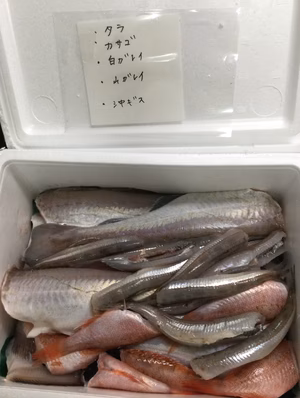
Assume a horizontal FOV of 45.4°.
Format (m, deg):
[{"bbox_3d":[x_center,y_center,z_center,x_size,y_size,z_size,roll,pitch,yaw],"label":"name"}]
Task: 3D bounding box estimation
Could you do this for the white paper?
[{"bbox_3d":[-0.020,-0.142,0.412,0.112,0.116,0.003,0,28,7],"label":"white paper"}]

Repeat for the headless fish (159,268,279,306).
[{"bbox_3d":[0.079,0.095,0.412,0.146,0.023,0.023,-9,56,-3],"label":"headless fish"}]

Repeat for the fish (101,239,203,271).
[{"bbox_3d":[0.003,0.068,0.448,0.134,0.022,0.022,-10,56,-3],"label":"fish"}]

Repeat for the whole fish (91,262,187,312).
[{"bbox_3d":[-0.009,0.096,0.413,0.124,0.023,0.024,-18,57,-8],"label":"whole fish"}]

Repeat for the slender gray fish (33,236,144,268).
[{"bbox_3d":[-0.063,0.058,0.372,0.117,0.019,0.018,-12,65,-4],"label":"slender gray fish"}]

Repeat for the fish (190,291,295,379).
[{"bbox_3d":[0.118,0.163,0.413,0.150,0.031,0.040,-28,68,-14],"label":"fish"}]

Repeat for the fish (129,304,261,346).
[{"bbox_3d":[0.049,0.132,0.385,0.146,0.024,0.034,0,56,3],"label":"fish"}]

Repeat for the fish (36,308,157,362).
[{"bbox_3d":[-0.064,0.162,0.425,0.149,0.030,0.046,-14,65,-8],"label":"fish"}]

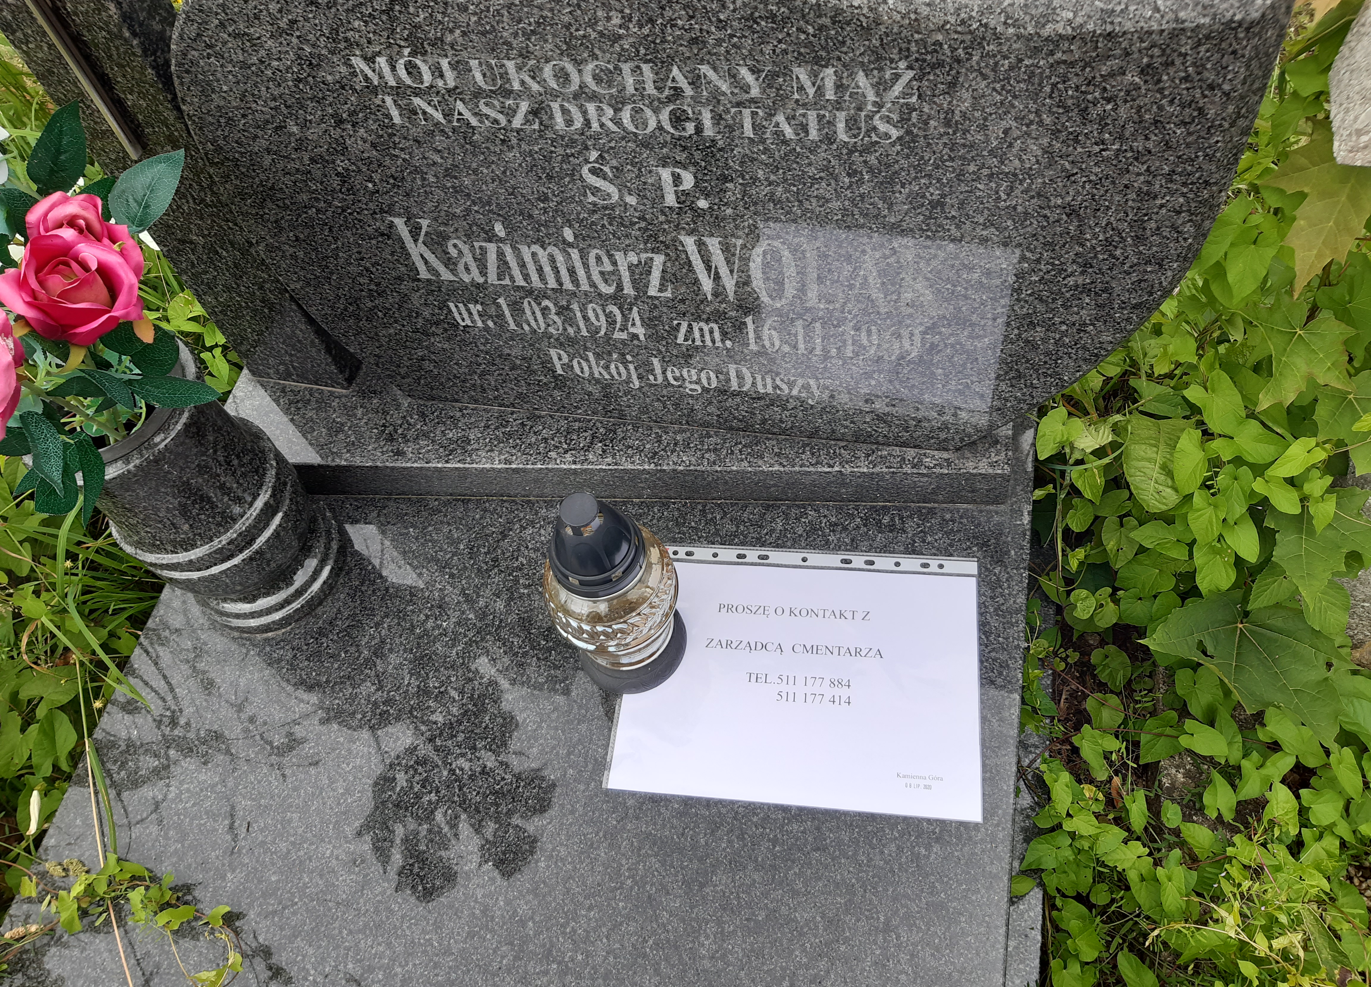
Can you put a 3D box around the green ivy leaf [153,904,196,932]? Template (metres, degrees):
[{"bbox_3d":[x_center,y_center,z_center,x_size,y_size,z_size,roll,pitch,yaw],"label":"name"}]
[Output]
[{"bbox_3d":[-0.412,0.343,0.835,0.030,0.009,0.019,-34,65,-17],"label":"green ivy leaf"}]

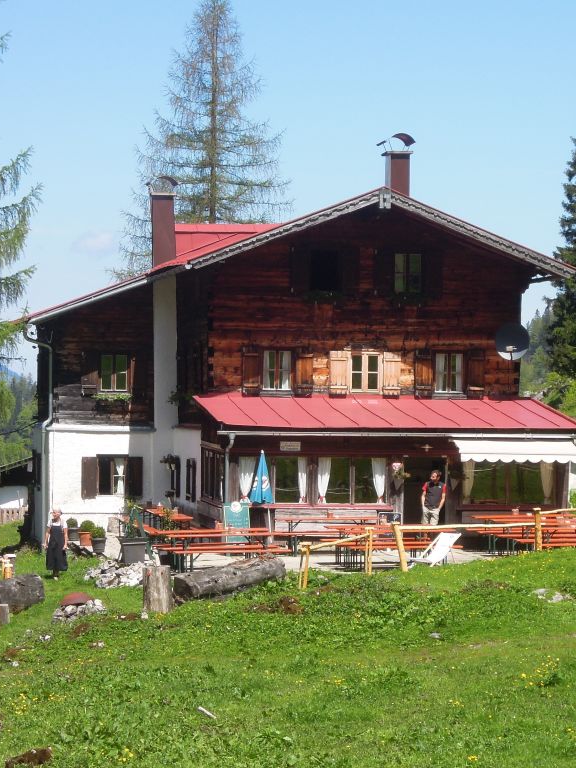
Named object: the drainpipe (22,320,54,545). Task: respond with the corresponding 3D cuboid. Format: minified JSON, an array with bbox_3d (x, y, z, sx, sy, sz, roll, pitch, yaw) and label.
[{"bbox_3d":[-5.730,1.121,67.670,0.600,5.078,0.400,0,1,-14],"label":"drainpipe"}]

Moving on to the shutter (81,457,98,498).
[{"bbox_3d":[-4.557,2.157,67.885,0.369,0.964,0.050,0,1,-14],"label":"shutter"}]

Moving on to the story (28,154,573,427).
[{"bbox_3d":[-0.221,-1.978,70.025,11.743,6.034,9.500,0,1,-10],"label":"story"}]

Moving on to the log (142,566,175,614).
[{"bbox_3d":[-2.285,3.626,52.200,0.550,0.850,0.550,0,0,-9],"label":"log"}]

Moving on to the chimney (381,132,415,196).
[{"bbox_3d":[2.454,-4.875,66.300,0.700,1.600,0.680,0,0,-9],"label":"chimney"}]

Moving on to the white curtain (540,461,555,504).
[{"bbox_3d":[5.743,2.181,65.535,0.309,1.004,0.090,0,1,-14],"label":"white curtain"}]

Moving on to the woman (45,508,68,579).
[{"bbox_3d":[-5.345,3.694,68.300,0.550,1.650,0.380,0,1,2],"label":"woman"}]

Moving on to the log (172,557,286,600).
[{"bbox_3d":[-1.044,3.642,55.800,2.449,0.500,0.500,-9,7,-42],"label":"log"}]

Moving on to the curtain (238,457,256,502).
[{"bbox_3d":[-0.838,1.955,61.200,0.370,0.910,0.100,0,0,-9],"label":"curtain"}]

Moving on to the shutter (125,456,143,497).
[{"bbox_3d":[-3.521,2.160,68.143,0.396,0.956,0.050,0,1,-14],"label":"shutter"}]

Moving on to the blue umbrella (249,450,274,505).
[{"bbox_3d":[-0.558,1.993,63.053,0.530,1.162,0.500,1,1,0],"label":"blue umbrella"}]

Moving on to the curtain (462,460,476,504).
[{"bbox_3d":[3.990,2.154,65.097,0.272,0.995,0.090,0,1,-14],"label":"curtain"}]

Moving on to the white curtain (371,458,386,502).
[{"bbox_3d":[1.985,2.113,64.596,0.310,0.994,0.090,0,1,-14],"label":"white curtain"}]

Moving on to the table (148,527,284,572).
[{"bbox_3d":[-1.354,3.187,56.800,2.400,0.780,1.300,0,1,-14],"label":"table"}]

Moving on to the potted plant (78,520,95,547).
[{"bbox_3d":[-4.437,3.300,65.300,0.360,0.580,0.360,0,1,-10],"label":"potted plant"}]

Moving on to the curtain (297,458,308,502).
[{"bbox_3d":[0.321,2.092,64.181,0.214,0.994,0.090,0,1,-14],"label":"curtain"}]

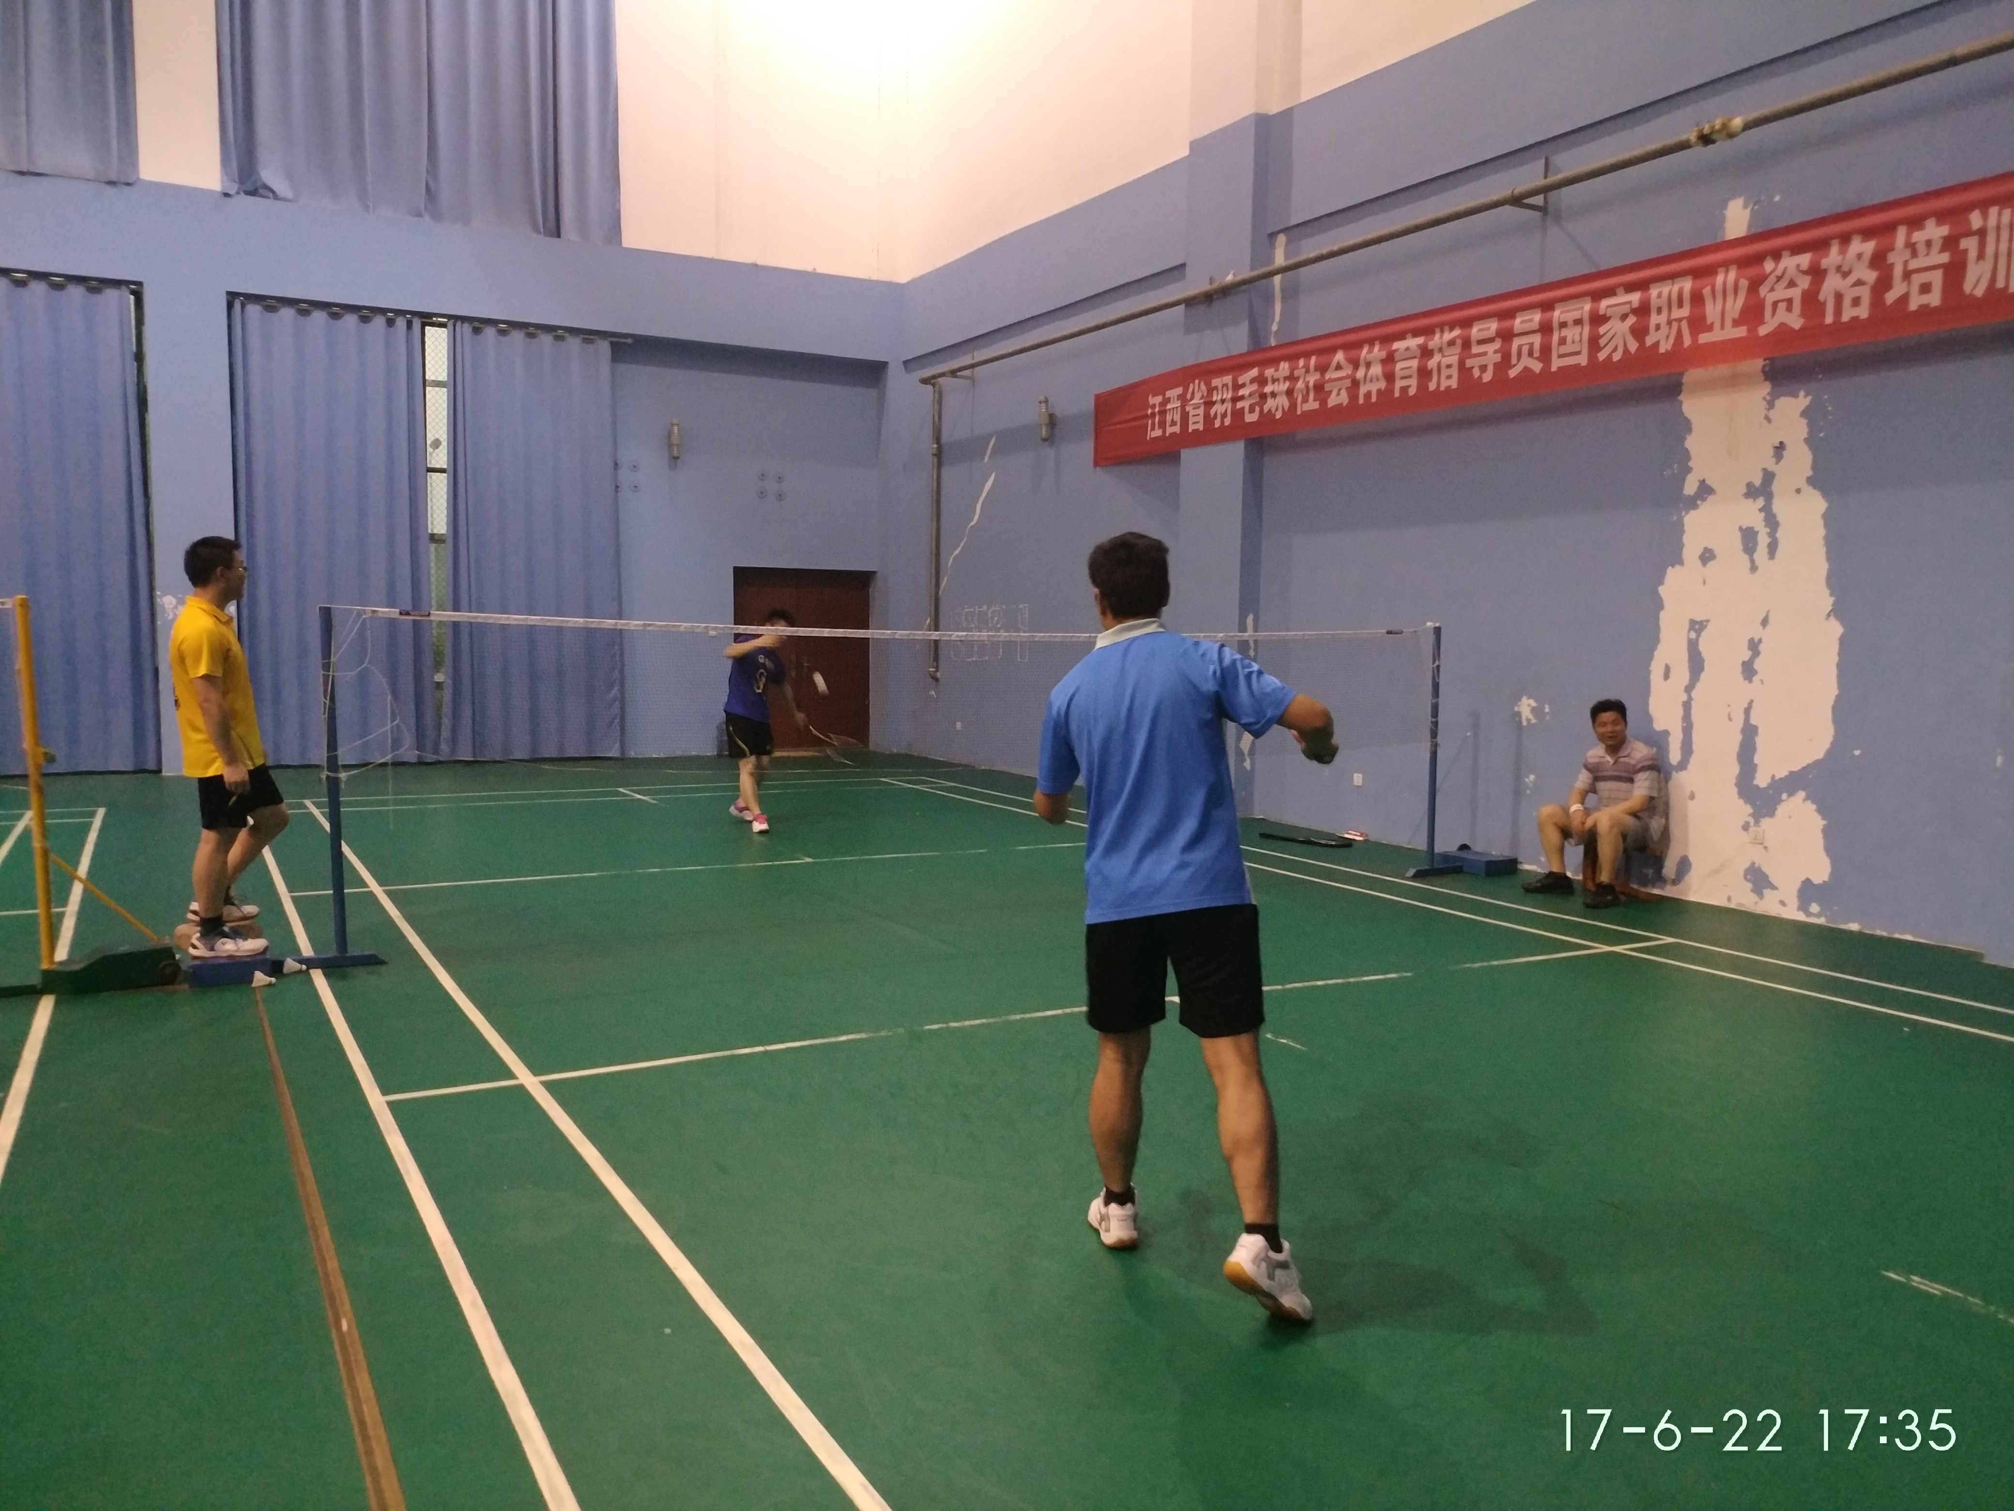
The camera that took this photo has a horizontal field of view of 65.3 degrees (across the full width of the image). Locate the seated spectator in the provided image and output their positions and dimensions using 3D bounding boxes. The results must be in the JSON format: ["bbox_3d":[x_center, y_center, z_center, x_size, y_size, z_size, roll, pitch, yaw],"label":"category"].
[{"bbox_3d":[3.474,0.245,9.063,0.670,1.140,0.560,-4,7,-43],"label":"seated spectator"}]

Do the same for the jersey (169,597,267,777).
[{"bbox_3d":[-3.276,-0.281,6.509,0.320,0.720,0.480,-3,6,-36],"label":"jersey"}]

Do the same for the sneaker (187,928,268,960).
[{"bbox_3d":[-3.216,0.775,6.502,0.290,0.115,0.105,-1,5,-16],"label":"sneaker"}]

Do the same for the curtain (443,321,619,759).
[{"bbox_3d":[-4.915,-2.173,16.338,1.780,4.420,0.130,-2,5,-28],"label":"curtain"}]

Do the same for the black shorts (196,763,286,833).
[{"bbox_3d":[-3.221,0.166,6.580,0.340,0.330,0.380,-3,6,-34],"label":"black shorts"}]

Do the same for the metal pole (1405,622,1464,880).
[{"bbox_3d":[2.662,-0.035,9.749,0.450,1.560,0.090,-2,5,-28],"label":"metal pole"}]

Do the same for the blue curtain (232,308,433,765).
[{"bbox_3d":[-6.595,-2.100,15.431,1.760,4.430,0.130,-2,5,-28],"label":"blue curtain"}]

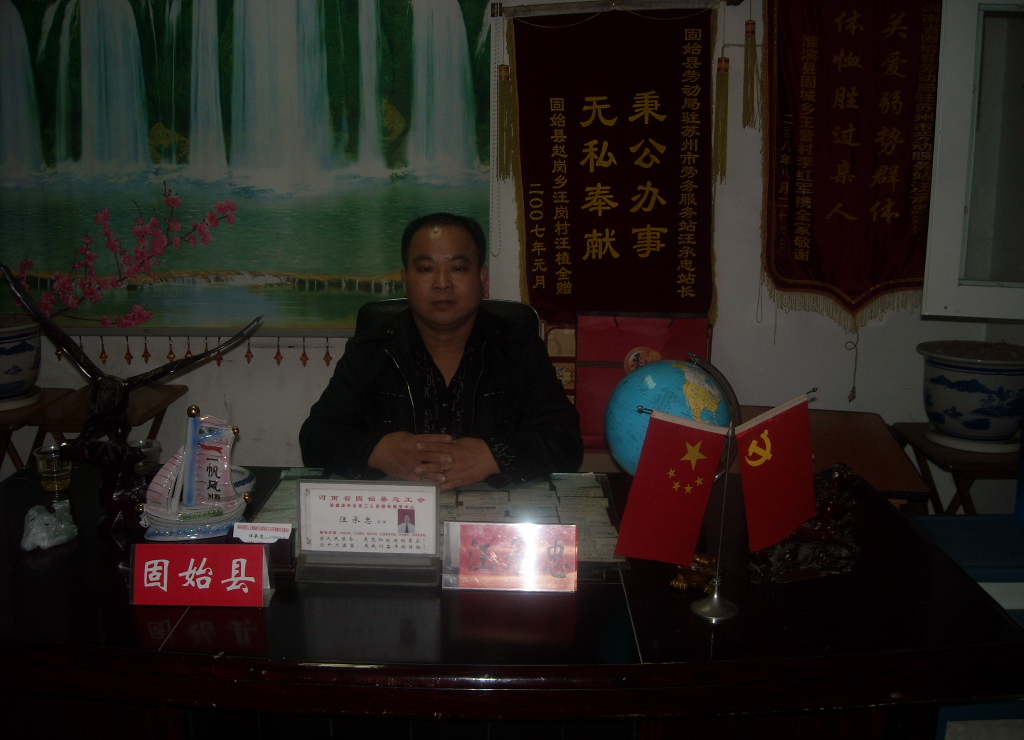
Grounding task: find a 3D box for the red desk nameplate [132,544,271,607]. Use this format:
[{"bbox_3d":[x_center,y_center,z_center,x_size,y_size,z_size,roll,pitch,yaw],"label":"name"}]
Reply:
[{"bbox_3d":[-0.453,0.297,1.526,0.204,0.082,0.062,1,12,1],"label":"red desk nameplate"}]

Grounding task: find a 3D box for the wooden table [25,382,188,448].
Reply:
[{"bbox_3d":[-1.186,0.427,3.132,0.320,0.670,0.470,1,12,0],"label":"wooden table"}]

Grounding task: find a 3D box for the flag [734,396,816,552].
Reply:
[{"bbox_3d":[0.387,0.155,1.510,0.134,0.200,0.015,-26,35,-30],"label":"flag"}]

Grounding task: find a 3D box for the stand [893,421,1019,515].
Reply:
[{"bbox_3d":[1.228,0.530,2.804,0.320,0.670,0.450,1,12,0],"label":"stand"}]

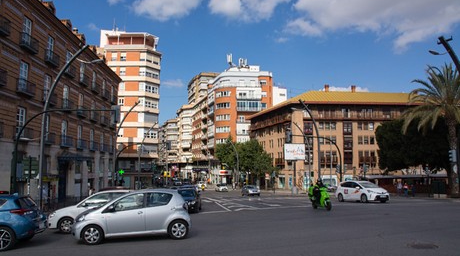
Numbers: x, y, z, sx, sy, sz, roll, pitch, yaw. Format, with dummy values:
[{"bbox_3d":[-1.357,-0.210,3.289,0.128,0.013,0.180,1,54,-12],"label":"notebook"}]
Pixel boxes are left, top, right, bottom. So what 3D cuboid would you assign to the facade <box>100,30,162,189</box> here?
[{"bbox_3d":[-20.775,-3.308,72.877,11.800,31.500,13.500,1,-9,-8],"label":"facade"}]

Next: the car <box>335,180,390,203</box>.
[{"bbox_3d":[10.200,4.942,26.663,1.775,1.575,4.600,3,-9,-18],"label":"car"}]

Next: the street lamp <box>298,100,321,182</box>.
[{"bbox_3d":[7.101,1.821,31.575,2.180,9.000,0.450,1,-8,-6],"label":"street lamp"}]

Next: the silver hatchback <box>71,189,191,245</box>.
[{"bbox_3d":[-2.960,2.580,10.450,3.420,1.460,1.630,3,-8,-18],"label":"silver hatchback"}]

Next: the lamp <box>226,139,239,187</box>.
[{"bbox_3d":[0.493,6.507,61.714,2.250,8.590,0.450,1,-8,-6],"label":"lamp"}]

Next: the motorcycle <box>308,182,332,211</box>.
[{"bbox_3d":[4.854,3.710,18.495,0.700,1.320,1.850,3,-8,-20],"label":"motorcycle"}]

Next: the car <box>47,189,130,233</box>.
[{"bbox_3d":[-4.260,2.860,12.250,3.950,1.450,1.700,2,-8,-17],"label":"car"}]

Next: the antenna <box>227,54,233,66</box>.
[{"bbox_3d":[-0.125,-17.090,86.000,1.450,2.950,1.300,0,-8,0],"label":"antenna"}]

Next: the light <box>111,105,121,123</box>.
[{"bbox_3d":[-6.031,-0.724,18.204,0.440,0.910,0.380,1,-8,-5],"label":"light"}]

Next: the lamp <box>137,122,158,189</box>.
[{"bbox_3d":[-11.100,3.989,46.894,2.600,9.400,0.400,0,-8,0],"label":"lamp"}]

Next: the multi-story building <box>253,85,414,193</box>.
[{"bbox_3d":[23.500,2.791,78.857,33.500,21.000,18.000,1,-8,-5],"label":"multi-story building"}]

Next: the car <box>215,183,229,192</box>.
[{"bbox_3d":[-1.570,11.431,66.000,1.760,1.470,4.100,2,-8,-14],"label":"car"}]

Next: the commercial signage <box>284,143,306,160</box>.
[{"bbox_3d":[7.276,2.660,38.527,2.300,1.750,0.300,-1,-8,5],"label":"commercial signage"}]

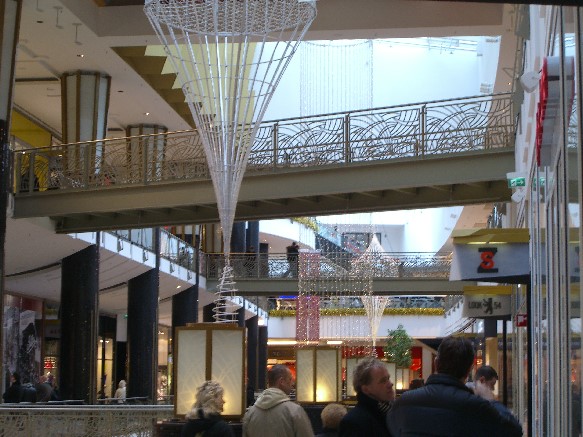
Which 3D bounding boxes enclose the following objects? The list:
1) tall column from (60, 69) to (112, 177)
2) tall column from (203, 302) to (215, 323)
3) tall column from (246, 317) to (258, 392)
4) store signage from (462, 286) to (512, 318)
[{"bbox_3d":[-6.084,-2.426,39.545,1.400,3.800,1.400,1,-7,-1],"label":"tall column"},{"bbox_3d":[-3.587,6.624,62.834,1.050,5.600,1.050,1,-7,-1],"label":"tall column"},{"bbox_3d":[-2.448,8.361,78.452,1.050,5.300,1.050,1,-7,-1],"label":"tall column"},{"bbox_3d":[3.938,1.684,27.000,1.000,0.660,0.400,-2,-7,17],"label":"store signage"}]

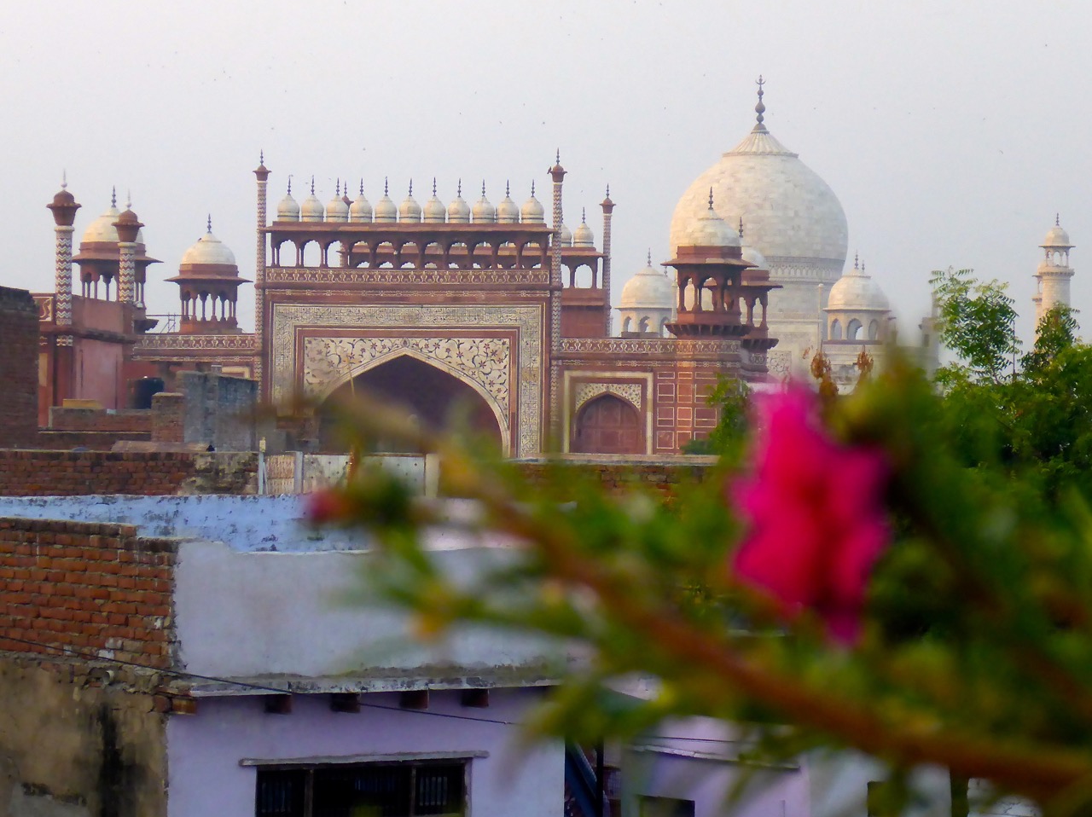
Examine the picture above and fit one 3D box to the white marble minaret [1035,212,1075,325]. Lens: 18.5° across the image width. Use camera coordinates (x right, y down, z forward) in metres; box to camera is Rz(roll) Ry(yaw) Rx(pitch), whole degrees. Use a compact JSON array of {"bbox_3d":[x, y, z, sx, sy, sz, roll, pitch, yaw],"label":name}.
[{"bbox_3d":[81.125,-10.216,531.840,6.600,41.600,6.600,1,0,7],"label":"white marble minaret"}]

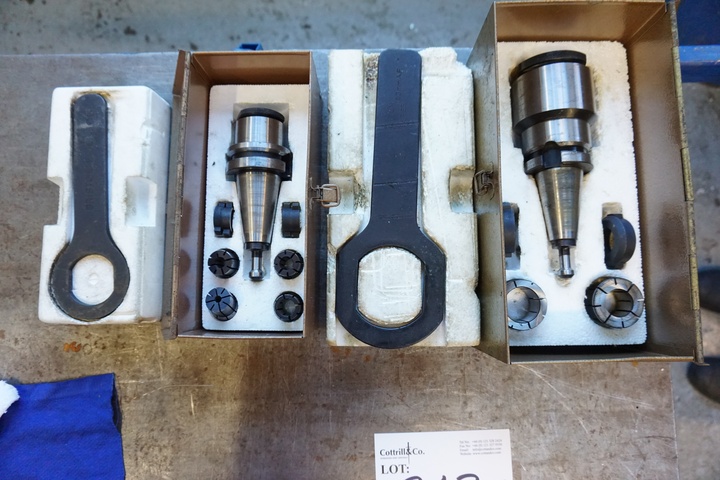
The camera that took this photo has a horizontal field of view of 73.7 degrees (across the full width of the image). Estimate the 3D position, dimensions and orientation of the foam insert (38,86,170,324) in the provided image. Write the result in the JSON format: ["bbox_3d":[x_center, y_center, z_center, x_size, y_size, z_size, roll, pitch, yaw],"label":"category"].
[{"bbox_3d":[-0.272,-0.036,0.523,0.100,0.060,0.245,-1,84,0],"label":"foam insert"}]

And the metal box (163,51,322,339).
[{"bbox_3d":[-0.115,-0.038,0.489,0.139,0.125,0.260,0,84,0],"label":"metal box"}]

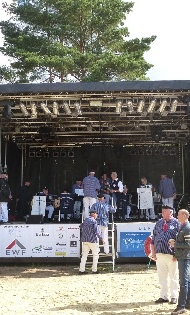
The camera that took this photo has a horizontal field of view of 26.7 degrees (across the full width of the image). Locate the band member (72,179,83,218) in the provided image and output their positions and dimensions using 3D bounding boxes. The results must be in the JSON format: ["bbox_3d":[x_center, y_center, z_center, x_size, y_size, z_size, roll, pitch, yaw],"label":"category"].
[{"bbox_3d":[-0.739,1.881,17.405,0.520,1.750,0.420,0,-8,-6],"label":"band member"}]

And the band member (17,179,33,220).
[{"bbox_3d":[-3.107,1.962,17.900,0.450,1.750,0.520,-4,-8,23],"label":"band member"}]

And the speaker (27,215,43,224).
[{"bbox_3d":[-1.921,2.039,13.123,0.532,0.300,0.420,-1,-8,2],"label":"speaker"}]

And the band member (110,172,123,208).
[{"bbox_3d":[0.788,1.446,14.334,0.450,1.780,0.520,7,-11,-44],"label":"band member"}]

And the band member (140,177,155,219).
[{"bbox_3d":[2.244,1.768,17.114,0.550,1.744,0.420,-4,-8,25],"label":"band member"}]

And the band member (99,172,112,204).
[{"bbox_3d":[0.410,1.548,14.926,0.550,1.740,0.500,0,-8,-6],"label":"band member"}]

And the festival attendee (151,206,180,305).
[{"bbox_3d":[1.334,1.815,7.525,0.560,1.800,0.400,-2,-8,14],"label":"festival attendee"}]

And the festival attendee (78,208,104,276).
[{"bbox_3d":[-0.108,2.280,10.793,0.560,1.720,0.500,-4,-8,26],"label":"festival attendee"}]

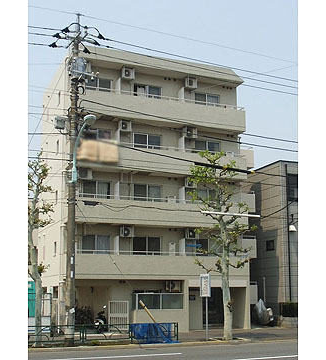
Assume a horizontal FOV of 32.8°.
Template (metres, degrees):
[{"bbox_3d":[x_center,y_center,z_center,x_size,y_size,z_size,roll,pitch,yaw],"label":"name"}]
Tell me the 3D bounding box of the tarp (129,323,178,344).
[{"bbox_3d":[-0.372,6.004,21.817,1.900,0.790,0.500,6,-13,-25],"label":"tarp"}]

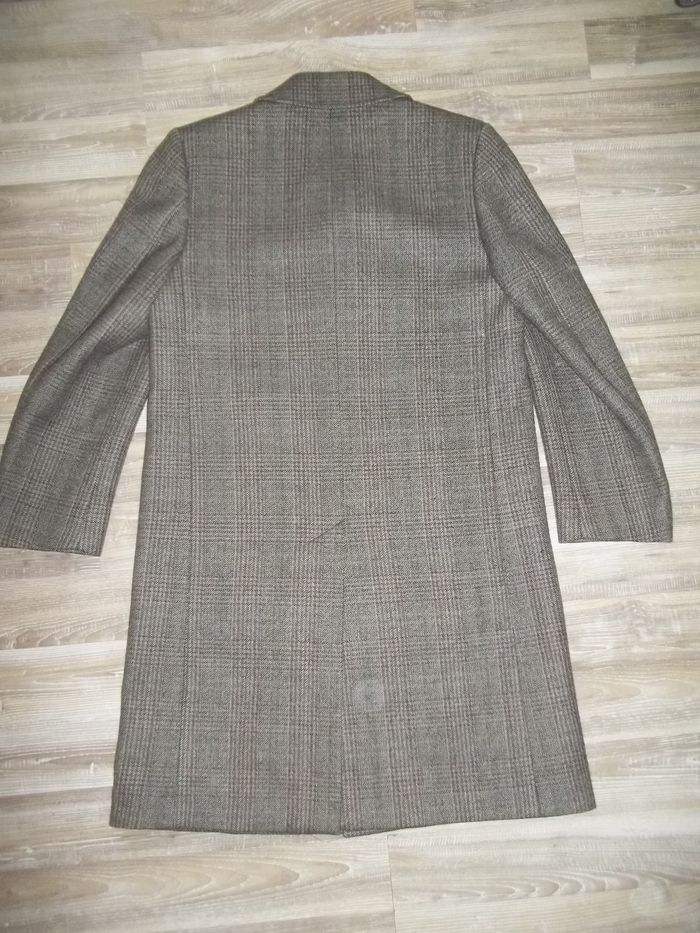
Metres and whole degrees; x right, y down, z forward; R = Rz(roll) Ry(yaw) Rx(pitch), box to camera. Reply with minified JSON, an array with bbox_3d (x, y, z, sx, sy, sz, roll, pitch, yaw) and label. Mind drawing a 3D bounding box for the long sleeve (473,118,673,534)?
[{"bbox_3d":[0.303,-0.197,1.227,0.180,0.055,0.659,-14,83,-2],"label":"long sleeve"}]

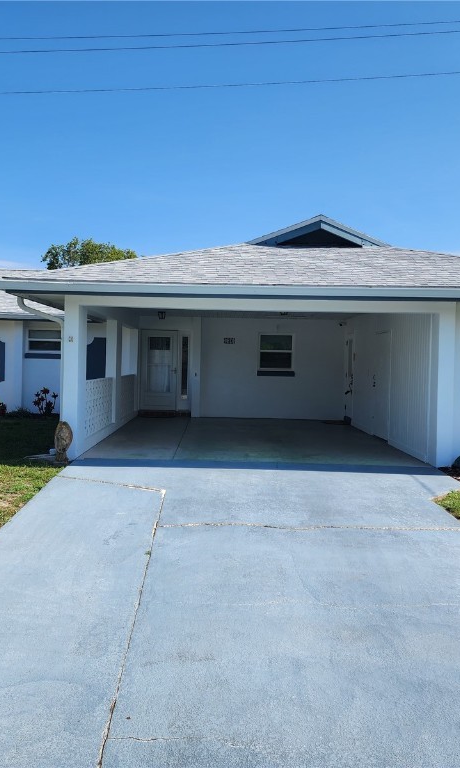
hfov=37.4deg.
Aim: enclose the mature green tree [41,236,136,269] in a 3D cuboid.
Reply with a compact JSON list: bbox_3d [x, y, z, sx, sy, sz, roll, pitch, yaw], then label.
[{"bbox_3d":[-7.334,-3.793,35.813,6.000,7.780,5.800,1,2,-1],"label":"mature green tree"}]

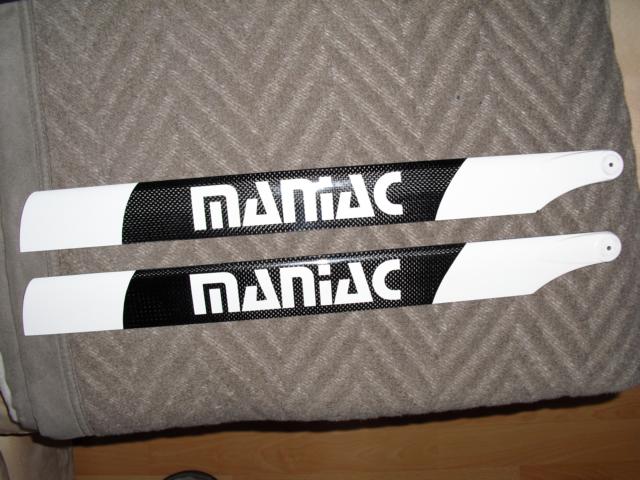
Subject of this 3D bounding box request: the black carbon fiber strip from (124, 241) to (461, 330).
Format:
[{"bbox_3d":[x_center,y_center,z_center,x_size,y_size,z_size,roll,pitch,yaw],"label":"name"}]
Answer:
[{"bbox_3d":[-0.026,0.045,0.663,0.345,0.009,0.059,-5,96,0],"label":"black carbon fiber strip"}]

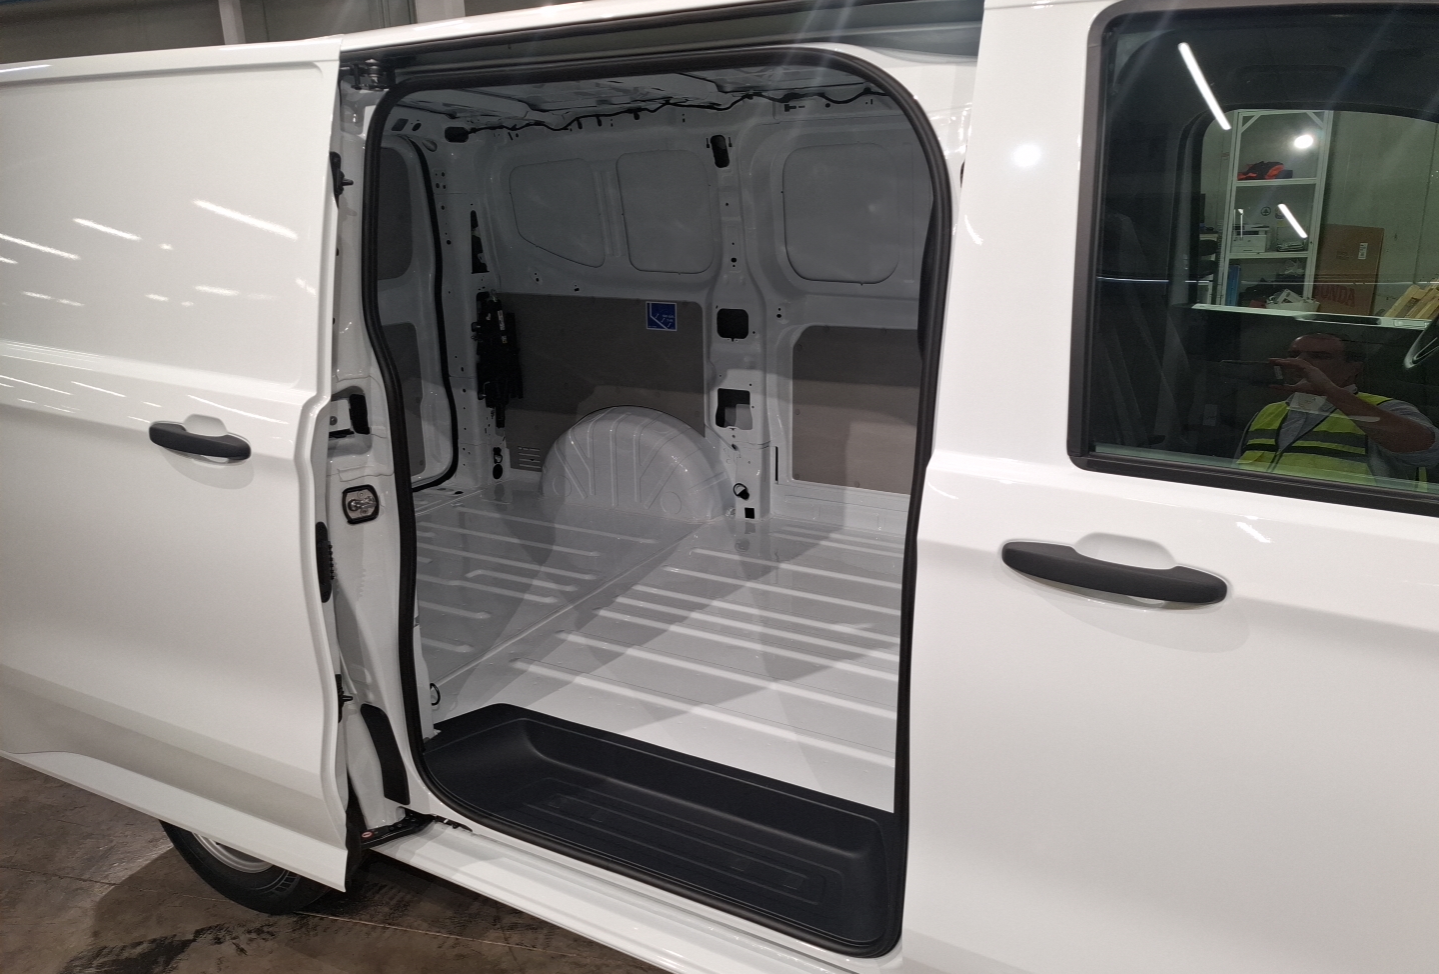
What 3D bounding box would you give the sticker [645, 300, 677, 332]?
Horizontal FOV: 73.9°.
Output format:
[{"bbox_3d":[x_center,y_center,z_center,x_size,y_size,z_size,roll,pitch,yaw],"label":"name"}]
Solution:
[{"bbox_3d":[-0.216,-0.639,3.588,0.132,0.099,0.003,8,19,27],"label":"sticker"}]

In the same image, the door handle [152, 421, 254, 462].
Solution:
[{"bbox_3d":[-0.939,-0.078,1.691,0.250,0.039,0.049,7,18,24],"label":"door handle"}]

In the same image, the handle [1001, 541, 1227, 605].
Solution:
[{"bbox_3d":[0.464,0.106,1.146,0.253,0.039,0.049,8,19,27],"label":"handle"}]

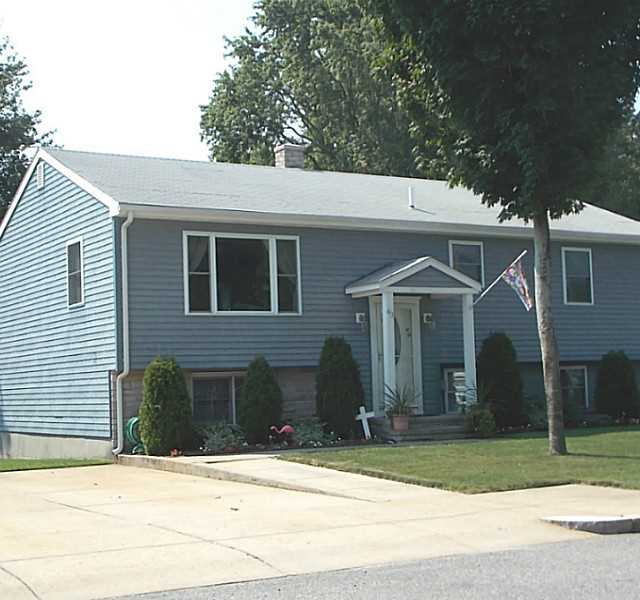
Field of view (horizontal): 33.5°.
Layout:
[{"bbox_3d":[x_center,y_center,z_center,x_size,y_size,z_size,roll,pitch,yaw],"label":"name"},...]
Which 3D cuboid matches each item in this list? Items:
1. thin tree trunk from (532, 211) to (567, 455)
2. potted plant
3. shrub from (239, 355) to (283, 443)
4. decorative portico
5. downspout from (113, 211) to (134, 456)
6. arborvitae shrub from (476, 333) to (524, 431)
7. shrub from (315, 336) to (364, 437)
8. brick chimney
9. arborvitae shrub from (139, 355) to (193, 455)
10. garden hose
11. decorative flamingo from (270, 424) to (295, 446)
[{"bbox_3d":[3.537,0.483,16.312,0.330,3.680,0.310,1,-5,-32],"label":"thin tree trunk"},{"bbox_3d":[1.498,1.988,19.535,0.600,0.870,0.570,-2,-4,0],"label":"potted plant"},{"bbox_3d":[-1.046,1.783,18.805,0.770,1.637,0.770,-2,-5,0],"label":"shrub"},{"bbox_3d":[1.871,0.747,20.824,2.400,3.030,1.200,1,-5,-32],"label":"decorative portico"},{"bbox_3d":[-3.413,0.569,18.289,0.240,4.180,0.630,1,-5,-32],"label":"downspout"},{"bbox_3d":[3.700,1.661,21.706,0.940,1.978,0.940,-2,-5,0],"label":"arborvitae shrub"},{"bbox_3d":[0.365,1.618,19.933,0.920,1.880,0.900,-2,-4,0],"label":"shrub"},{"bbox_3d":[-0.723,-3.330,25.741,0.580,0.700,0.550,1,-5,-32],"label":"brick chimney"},{"bbox_3d":[-2.611,1.783,18.085,0.910,1.650,0.900,-2,-4,0],"label":"arborvitae shrub"},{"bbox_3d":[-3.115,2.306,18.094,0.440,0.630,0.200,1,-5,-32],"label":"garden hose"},{"bbox_3d":[-0.662,2.368,18.513,0.440,0.400,0.150,0,-5,-21],"label":"decorative flamingo"}]

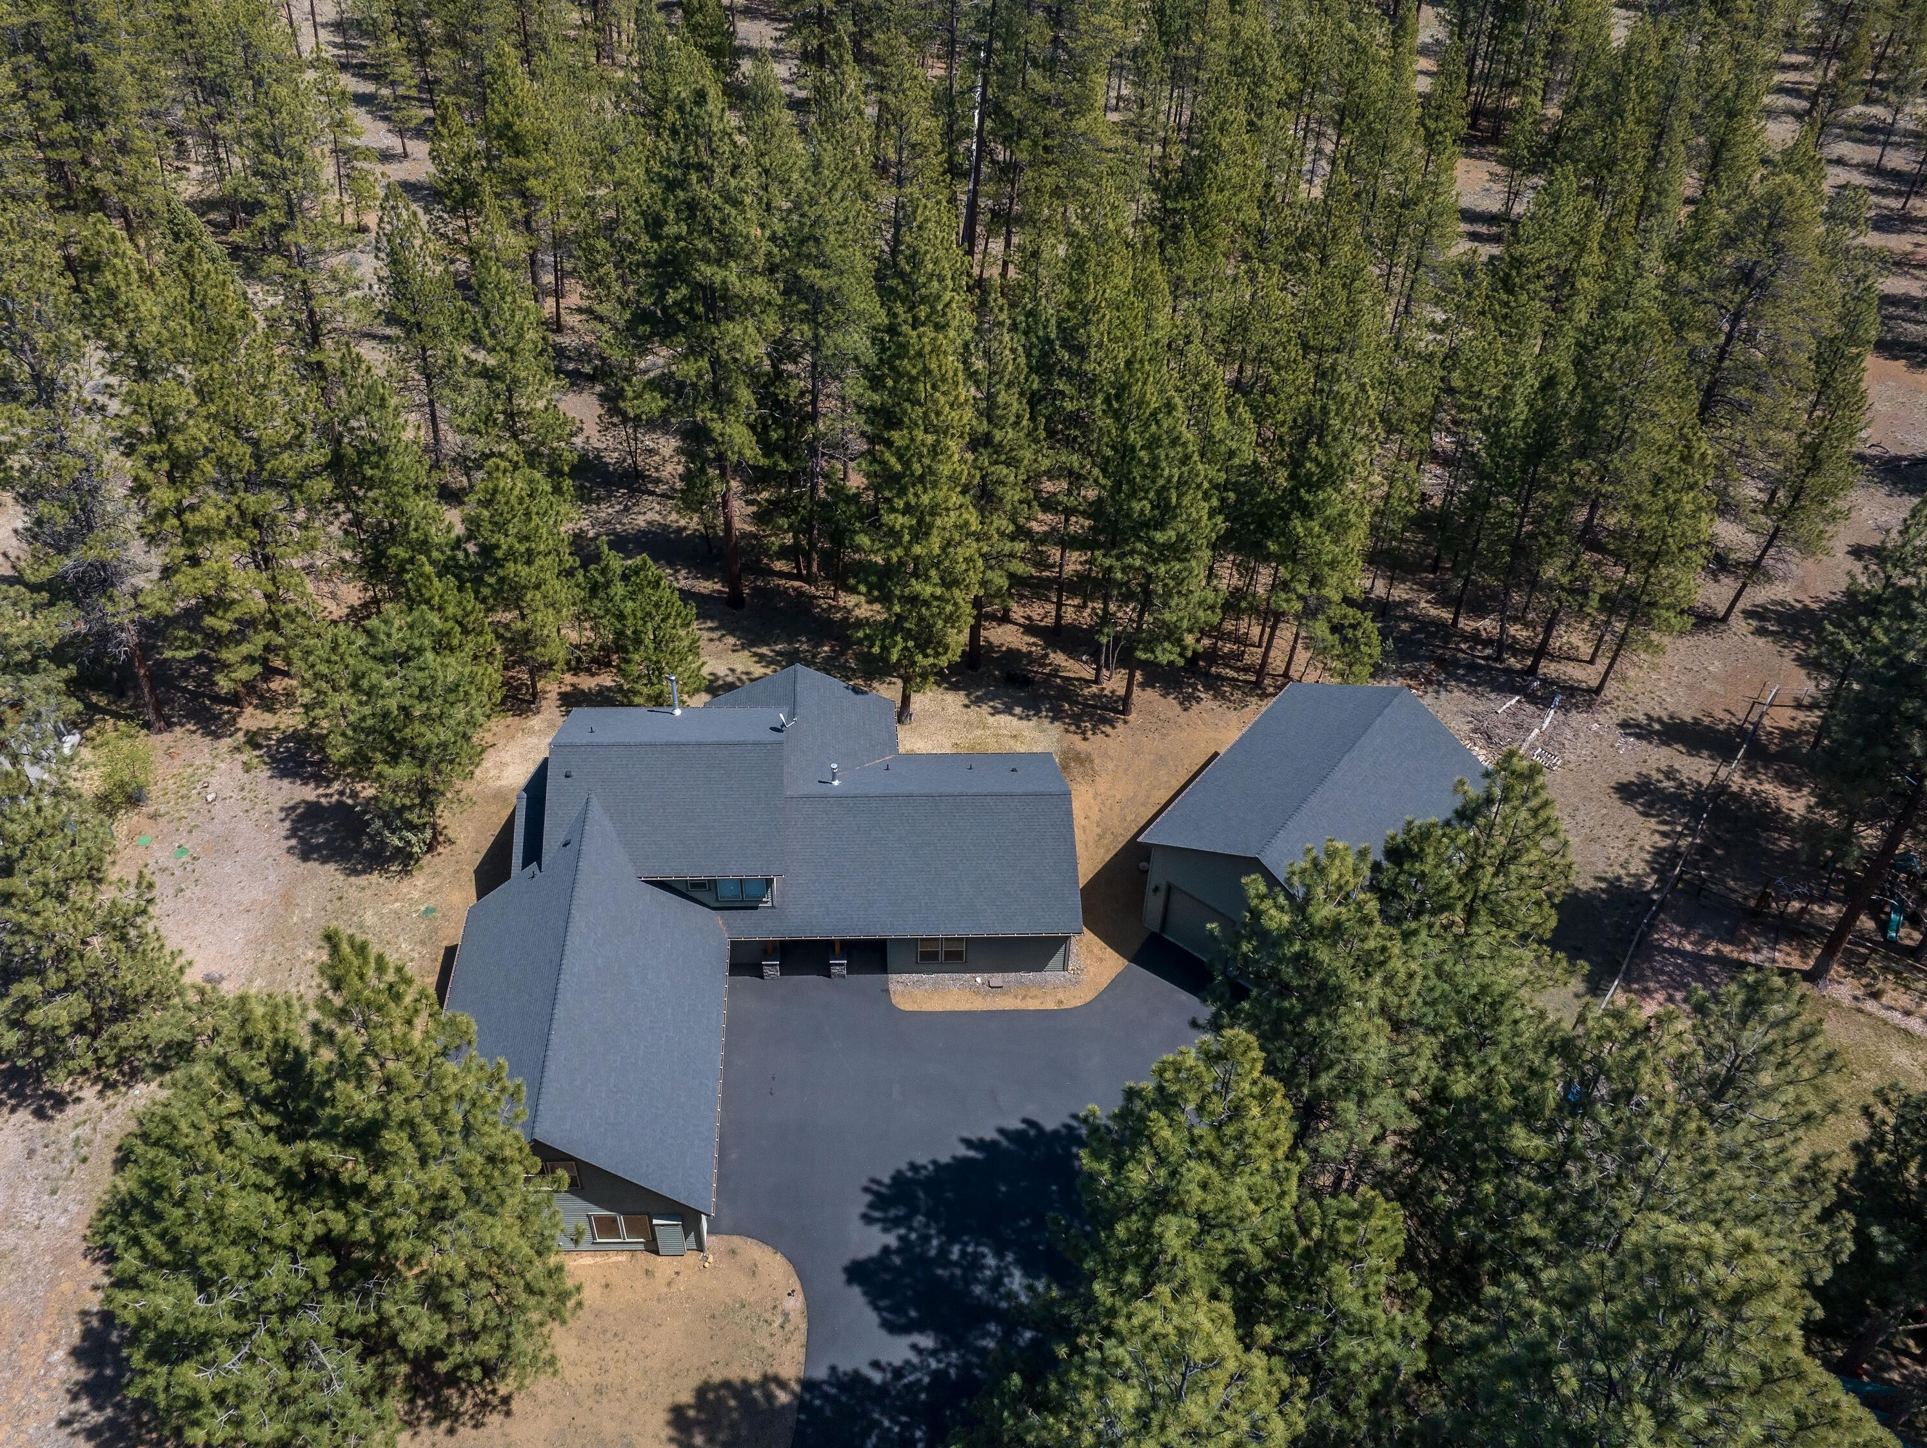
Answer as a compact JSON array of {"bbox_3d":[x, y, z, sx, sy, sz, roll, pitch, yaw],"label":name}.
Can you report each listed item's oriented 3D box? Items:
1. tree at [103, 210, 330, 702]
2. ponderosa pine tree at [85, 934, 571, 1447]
[{"bbox_3d":[-33.050,-9.777,59.269,8.600,23.659,8.600,3,40,0],"label":"tree"},{"bbox_3d":[-17.442,12.044,37.290,12.400,17.200,12.400,5,40,0],"label":"ponderosa pine tree"}]

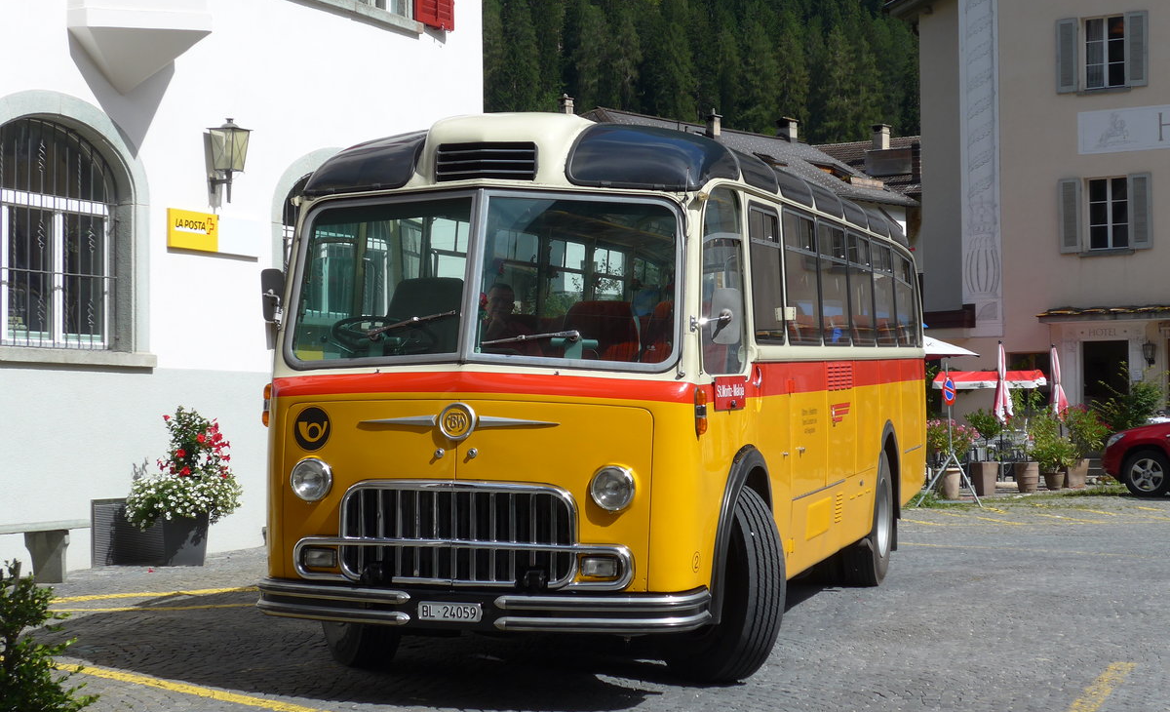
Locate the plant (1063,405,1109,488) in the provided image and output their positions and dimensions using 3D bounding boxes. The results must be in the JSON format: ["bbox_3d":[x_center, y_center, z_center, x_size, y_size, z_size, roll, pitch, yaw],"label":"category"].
[{"bbox_3d":[7.496,1.358,33.400,0.672,1.241,0.651,-1,-2,13],"label":"plant"}]

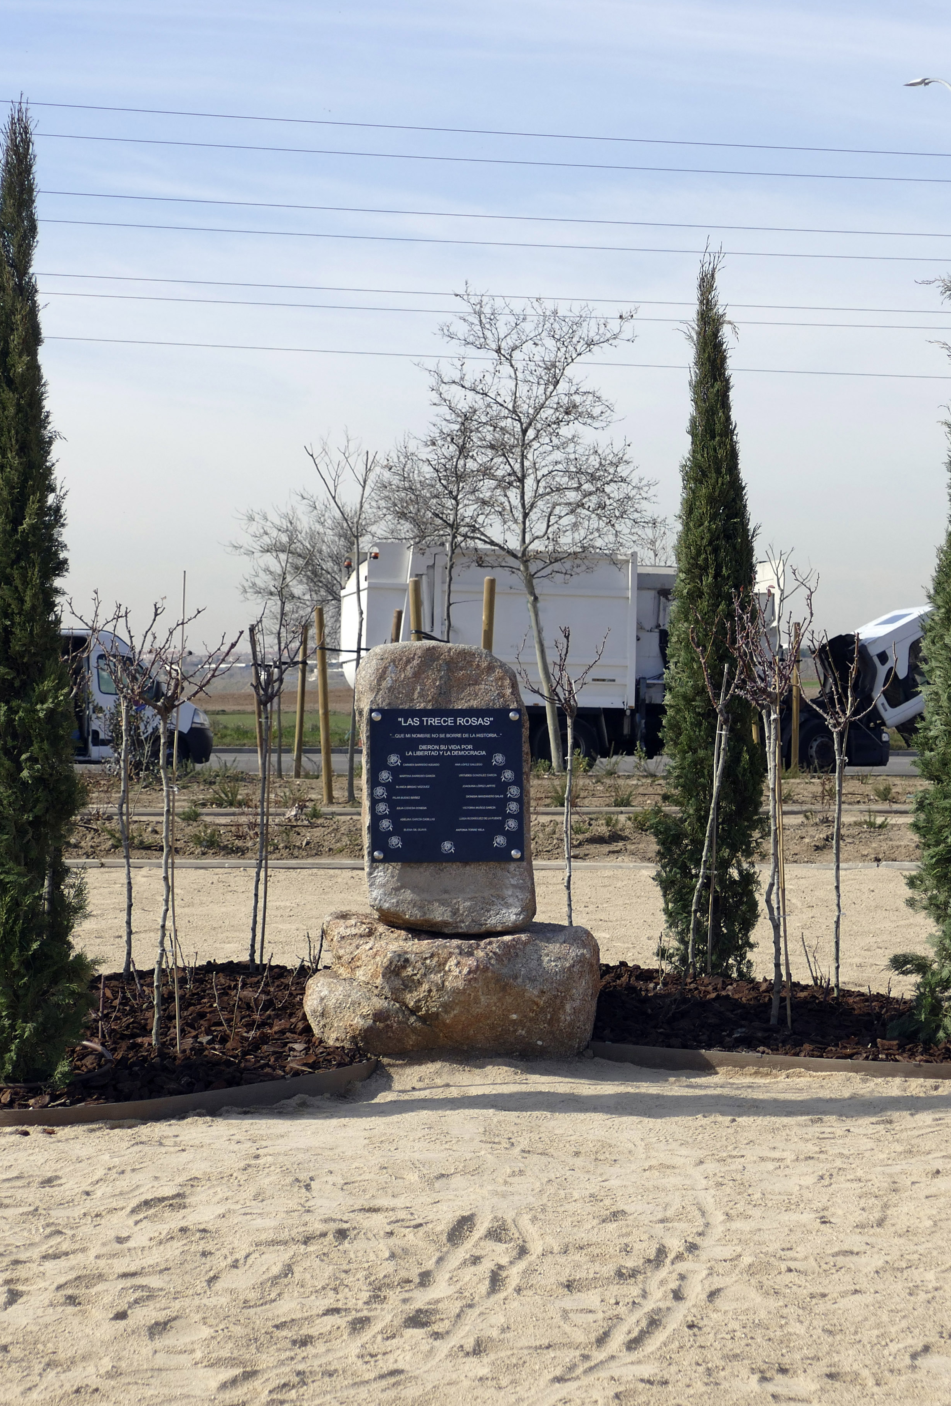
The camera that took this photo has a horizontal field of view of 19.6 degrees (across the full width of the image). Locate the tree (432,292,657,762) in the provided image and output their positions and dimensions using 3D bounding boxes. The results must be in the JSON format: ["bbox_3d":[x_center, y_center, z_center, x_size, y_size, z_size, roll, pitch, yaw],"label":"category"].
[{"bbox_3d":[1.106,-2.726,44.000,3.607,7.666,3.400,0,1,0],"label":"tree"}]

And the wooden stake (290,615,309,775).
[{"bbox_3d":[-2.687,-0.044,42.483,0.100,2.381,0.100,3,1,0],"label":"wooden stake"}]

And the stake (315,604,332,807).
[{"bbox_3d":[-1.710,0.028,30.900,0.088,2.240,0.088,-2,1,0],"label":"stake"}]

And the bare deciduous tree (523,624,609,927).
[{"bbox_3d":[0.430,0.431,13.182,0.410,1.620,0.400,0,1,0],"label":"bare deciduous tree"}]

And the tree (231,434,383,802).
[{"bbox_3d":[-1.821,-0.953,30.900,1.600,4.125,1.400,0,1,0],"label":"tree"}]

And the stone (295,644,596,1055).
[{"bbox_3d":[-0.100,0.560,10.815,1.160,1.595,0.750,0,1,0],"label":"stone"}]

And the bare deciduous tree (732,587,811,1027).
[{"bbox_3d":[1.214,0.427,11.280,0.330,1.813,0.360,0,1,0],"label":"bare deciduous tree"}]

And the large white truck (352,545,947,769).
[{"bbox_3d":[2.720,-0.660,46.600,9.700,3.750,2.500,0,1,-12],"label":"large white truck"}]

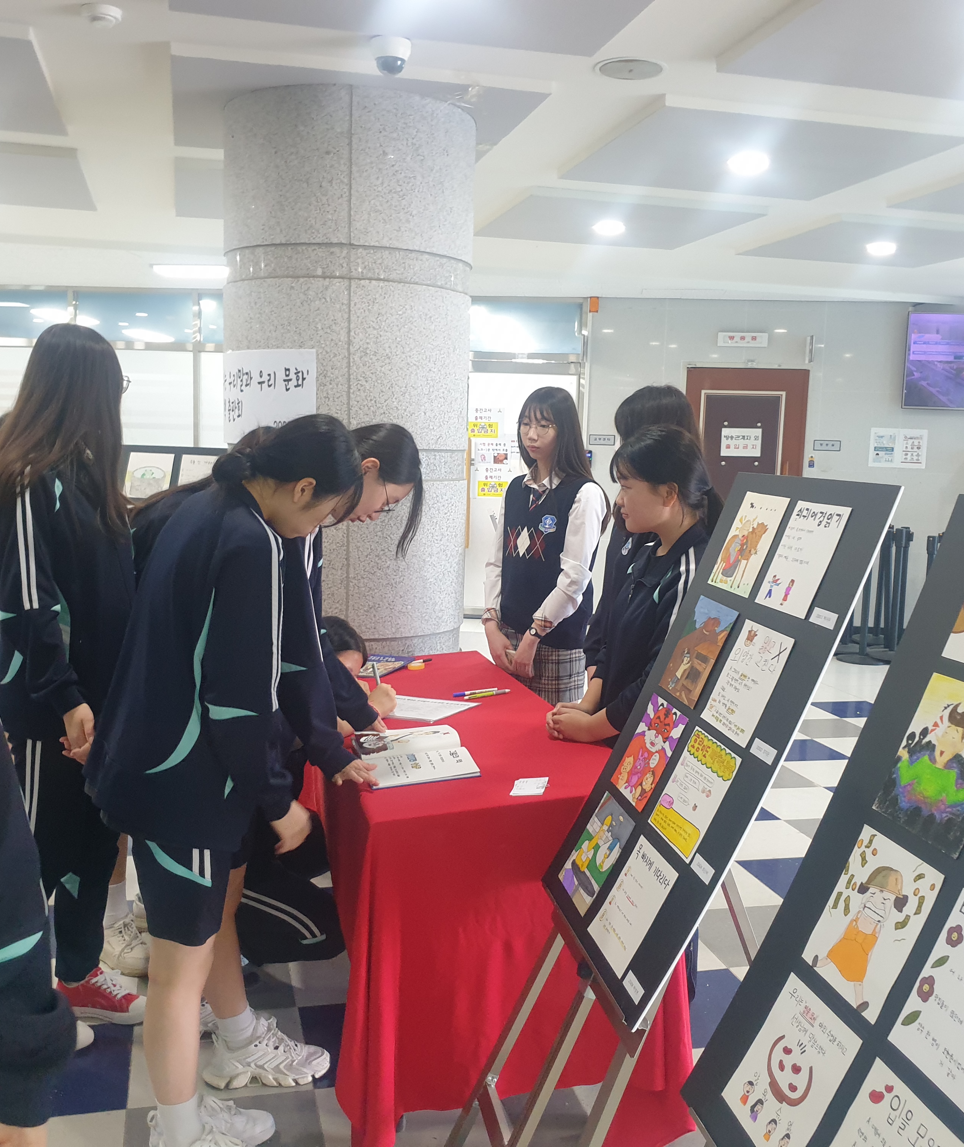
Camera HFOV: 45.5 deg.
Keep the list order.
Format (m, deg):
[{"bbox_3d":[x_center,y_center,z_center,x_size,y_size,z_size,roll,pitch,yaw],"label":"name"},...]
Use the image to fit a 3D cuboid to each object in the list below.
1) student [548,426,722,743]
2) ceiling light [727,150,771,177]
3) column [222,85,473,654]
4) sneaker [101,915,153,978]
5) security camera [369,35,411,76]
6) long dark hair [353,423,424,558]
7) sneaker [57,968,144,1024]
[{"bbox_3d":[0.390,0.388,2.836,0.480,1.520,0.430,0,6,-16],"label":"student"},{"bbox_3d":[1.112,-1.722,4.791,0.180,0.040,0.180,0,6,-13],"label":"ceiling light"},{"bbox_3d":[-0.527,-0.387,4.498,0.940,2.660,0.940,1,6,-7],"label":"column"},{"bbox_3d":[-0.997,1.022,3.211,0.100,0.110,0.260,-4,8,-39],"label":"sneaker"},{"bbox_3d":[-0.282,-1.597,3.550,0.125,0.100,0.125,0,6,-13],"label":"security camera"},{"bbox_3d":[-0.250,-0.199,2.750,0.240,0.320,0.200,1,6,-5],"label":"long dark hair"},{"bbox_3d":[-0.945,1.056,2.895,0.260,0.110,0.100,3,6,9],"label":"sneaker"}]

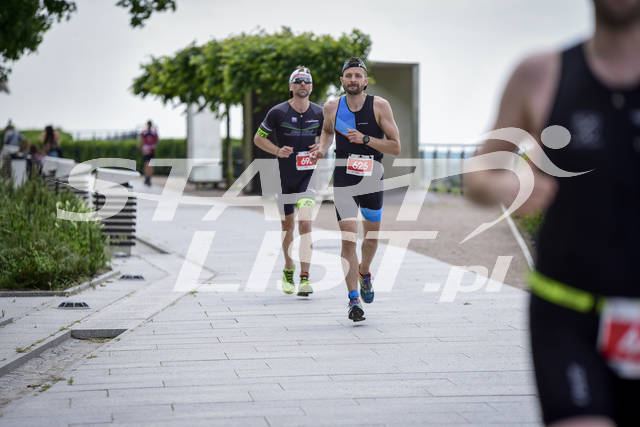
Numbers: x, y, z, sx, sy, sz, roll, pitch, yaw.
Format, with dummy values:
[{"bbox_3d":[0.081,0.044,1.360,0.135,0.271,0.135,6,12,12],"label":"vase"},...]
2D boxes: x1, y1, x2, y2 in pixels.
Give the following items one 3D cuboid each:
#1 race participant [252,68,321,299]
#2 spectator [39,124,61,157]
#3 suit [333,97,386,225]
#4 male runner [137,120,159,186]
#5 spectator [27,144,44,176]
[{"bbox_3d":[-0.233,-0.248,27.600,0.560,1.785,0.650,0,1,-2],"label":"race participant"},{"bbox_3d":[-7.066,-1.483,93.000,0.500,1.630,0.340,0,1,0],"label":"spectator"},{"bbox_3d":[0.259,-0.376,23.900,0.360,0.850,0.320,0,1,3],"label":"suit"},{"bbox_3d":[-4.608,-1.597,95.000,0.560,1.760,0.600,0,1,0],"label":"male runner"},{"bbox_3d":[-7.427,-1.255,93.000,0.400,1.080,0.350,1,1,37],"label":"spectator"}]

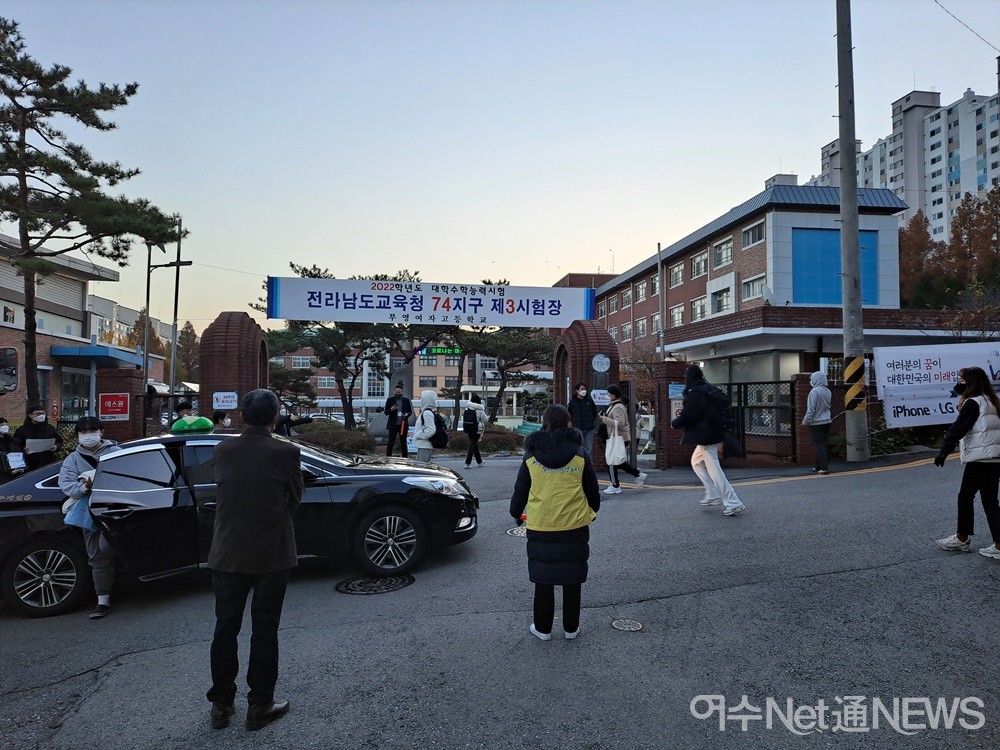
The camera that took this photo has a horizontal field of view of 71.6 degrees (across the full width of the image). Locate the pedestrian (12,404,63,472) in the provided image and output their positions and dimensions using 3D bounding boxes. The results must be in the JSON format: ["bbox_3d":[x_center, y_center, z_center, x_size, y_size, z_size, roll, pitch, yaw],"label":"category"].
[{"bbox_3d":[-5.725,1.216,8.576,0.600,1.700,0.420,1,-2,-36],"label":"pedestrian"}]

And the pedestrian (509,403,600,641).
[{"bbox_3d":[0.381,1.004,4.830,0.620,1.610,0.390,0,-2,5],"label":"pedestrian"}]

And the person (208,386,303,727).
[{"bbox_3d":[-1.260,0.946,3.607,0.490,1.730,0.350,0,-3,18],"label":"person"}]

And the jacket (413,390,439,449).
[{"bbox_3d":[-1.107,0.661,10.300,0.380,0.860,0.520,0,-2,3],"label":"jacket"}]

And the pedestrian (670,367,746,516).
[{"bbox_3d":[2.374,0.736,7.916,0.740,1.690,0.500,-1,-3,30],"label":"pedestrian"}]

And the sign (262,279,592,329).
[{"bbox_3d":[-1.428,-1.572,15.300,7.200,0.900,0.050,1,-2,-6],"label":"sign"}]

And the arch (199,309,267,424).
[{"bbox_3d":[-4.844,0.419,12.606,1.000,3.120,1.400,0,-2,-12],"label":"arch"}]

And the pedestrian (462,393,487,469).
[{"bbox_3d":[-0.554,1.232,15.210,0.460,1.630,0.440,-2,-3,37],"label":"pedestrian"}]

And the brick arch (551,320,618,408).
[{"bbox_3d":[1.780,0.391,14.058,1.000,3.000,1.400,0,-2,-12],"label":"brick arch"}]

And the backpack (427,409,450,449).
[{"bbox_3d":[-0.914,0.795,10.300,0.320,0.570,0.330,0,-2,3],"label":"backpack"}]

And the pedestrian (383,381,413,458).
[{"bbox_3d":[-2.033,1.069,13.817,0.550,1.740,0.400,0,-2,3],"label":"pedestrian"}]

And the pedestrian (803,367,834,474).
[{"bbox_3d":[5.175,0.779,11.276,0.500,1.690,0.420,1,-2,-41],"label":"pedestrian"}]

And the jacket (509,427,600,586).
[{"bbox_3d":[0.380,0.892,4.830,0.620,1.080,0.420,0,-2,2],"label":"jacket"}]

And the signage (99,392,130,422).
[{"bbox_3d":[-6.394,0.539,11.500,0.460,0.450,0.030,1,-3,-14],"label":"signage"}]

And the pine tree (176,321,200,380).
[{"bbox_3d":[-20.668,-0.317,45.907,2.100,6.600,2.100,0,-2,0],"label":"pine tree"}]

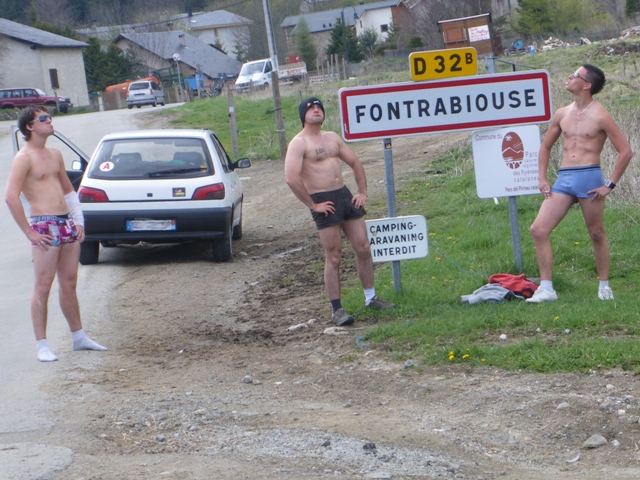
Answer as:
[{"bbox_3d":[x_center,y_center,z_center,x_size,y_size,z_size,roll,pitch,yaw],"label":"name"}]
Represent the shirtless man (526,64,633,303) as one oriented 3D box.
[{"bbox_3d":[1.871,-0.406,10.850,0.750,1.710,0.500,-3,6,28],"label":"shirtless man"}]

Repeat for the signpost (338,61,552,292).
[{"bbox_3d":[1.002,-0.497,11.209,1.610,1.736,0.110,-4,6,12],"label":"signpost"}]

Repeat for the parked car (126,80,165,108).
[{"bbox_3d":[-11.775,-9.880,100.500,1.820,1.720,4.500,-5,7,4],"label":"parked car"}]

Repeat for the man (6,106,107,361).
[{"bbox_3d":[-1.872,-0.052,10.350,0.500,1.760,0.560,-1,7,43],"label":"man"}]

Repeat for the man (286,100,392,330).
[{"bbox_3d":[0.117,-0.214,10.800,0.640,1.660,0.500,-8,6,-28],"label":"man"}]

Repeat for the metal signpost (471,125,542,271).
[{"bbox_3d":[1.484,-0.301,11.400,0.520,1.110,0.100,-5,6,11],"label":"metal signpost"}]

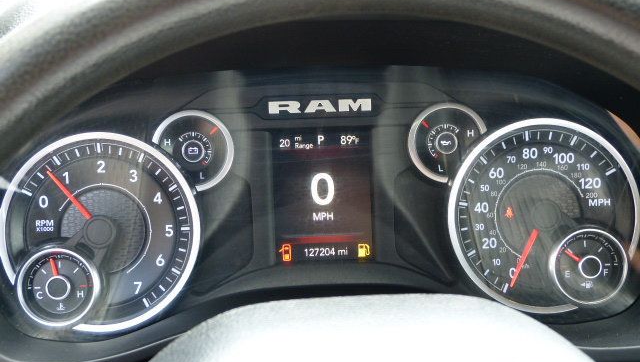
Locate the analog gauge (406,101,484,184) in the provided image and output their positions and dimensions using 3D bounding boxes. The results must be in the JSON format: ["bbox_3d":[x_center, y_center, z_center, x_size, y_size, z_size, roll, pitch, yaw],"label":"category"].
[{"bbox_3d":[0.071,-0.021,0.650,0.044,0.044,0.020,-2,2,0],"label":"analog gauge"}]

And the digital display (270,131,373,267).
[{"bbox_3d":[0.001,0.008,0.635,0.053,0.072,0.010,-2,3,-3],"label":"digital display"}]

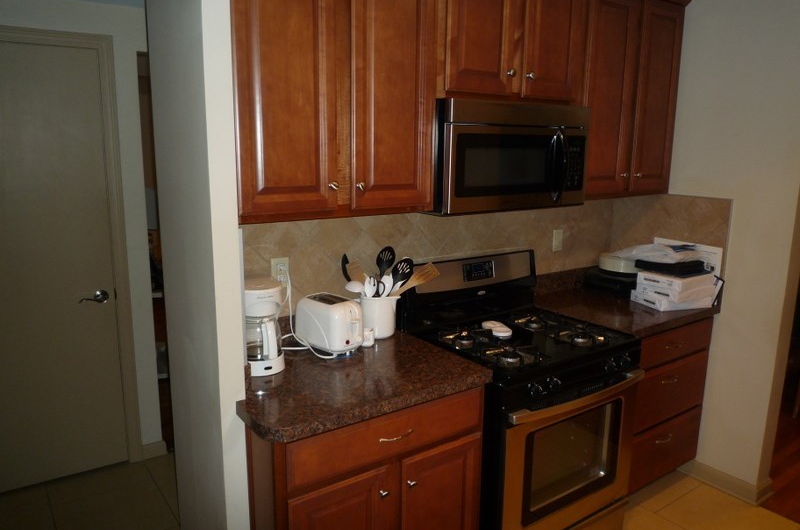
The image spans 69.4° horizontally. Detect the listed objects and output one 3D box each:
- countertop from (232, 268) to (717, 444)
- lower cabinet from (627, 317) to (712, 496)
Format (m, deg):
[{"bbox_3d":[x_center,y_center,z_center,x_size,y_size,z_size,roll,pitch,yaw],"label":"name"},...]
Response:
[{"bbox_3d":[0.417,0.249,2.404,2.281,0.155,0.643,-7,13,-33],"label":"countertop"},{"bbox_3d":[1.056,0.661,2.941,0.719,0.862,0.615,-7,13,-33],"label":"lower cabinet"}]

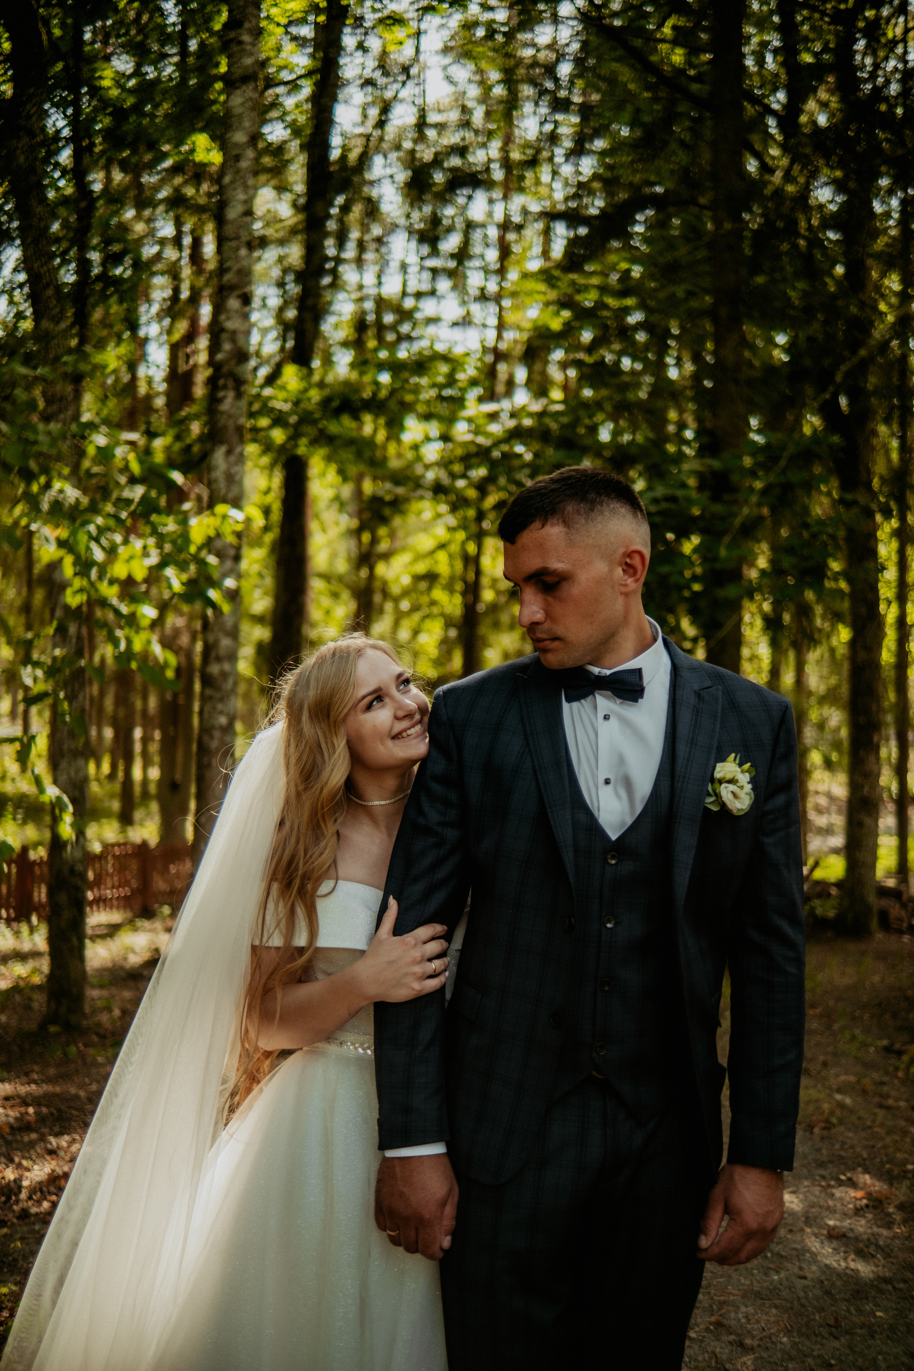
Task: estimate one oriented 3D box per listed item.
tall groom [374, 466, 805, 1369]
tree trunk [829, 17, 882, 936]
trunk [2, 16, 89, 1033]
[{"bbox_3d":[0.178,0.630,1.790,0.580,1.850,0.370,0,-2,6],"label":"tall groom"},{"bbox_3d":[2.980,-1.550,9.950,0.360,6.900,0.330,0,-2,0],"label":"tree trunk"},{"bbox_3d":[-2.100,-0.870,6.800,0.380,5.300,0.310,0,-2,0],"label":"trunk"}]

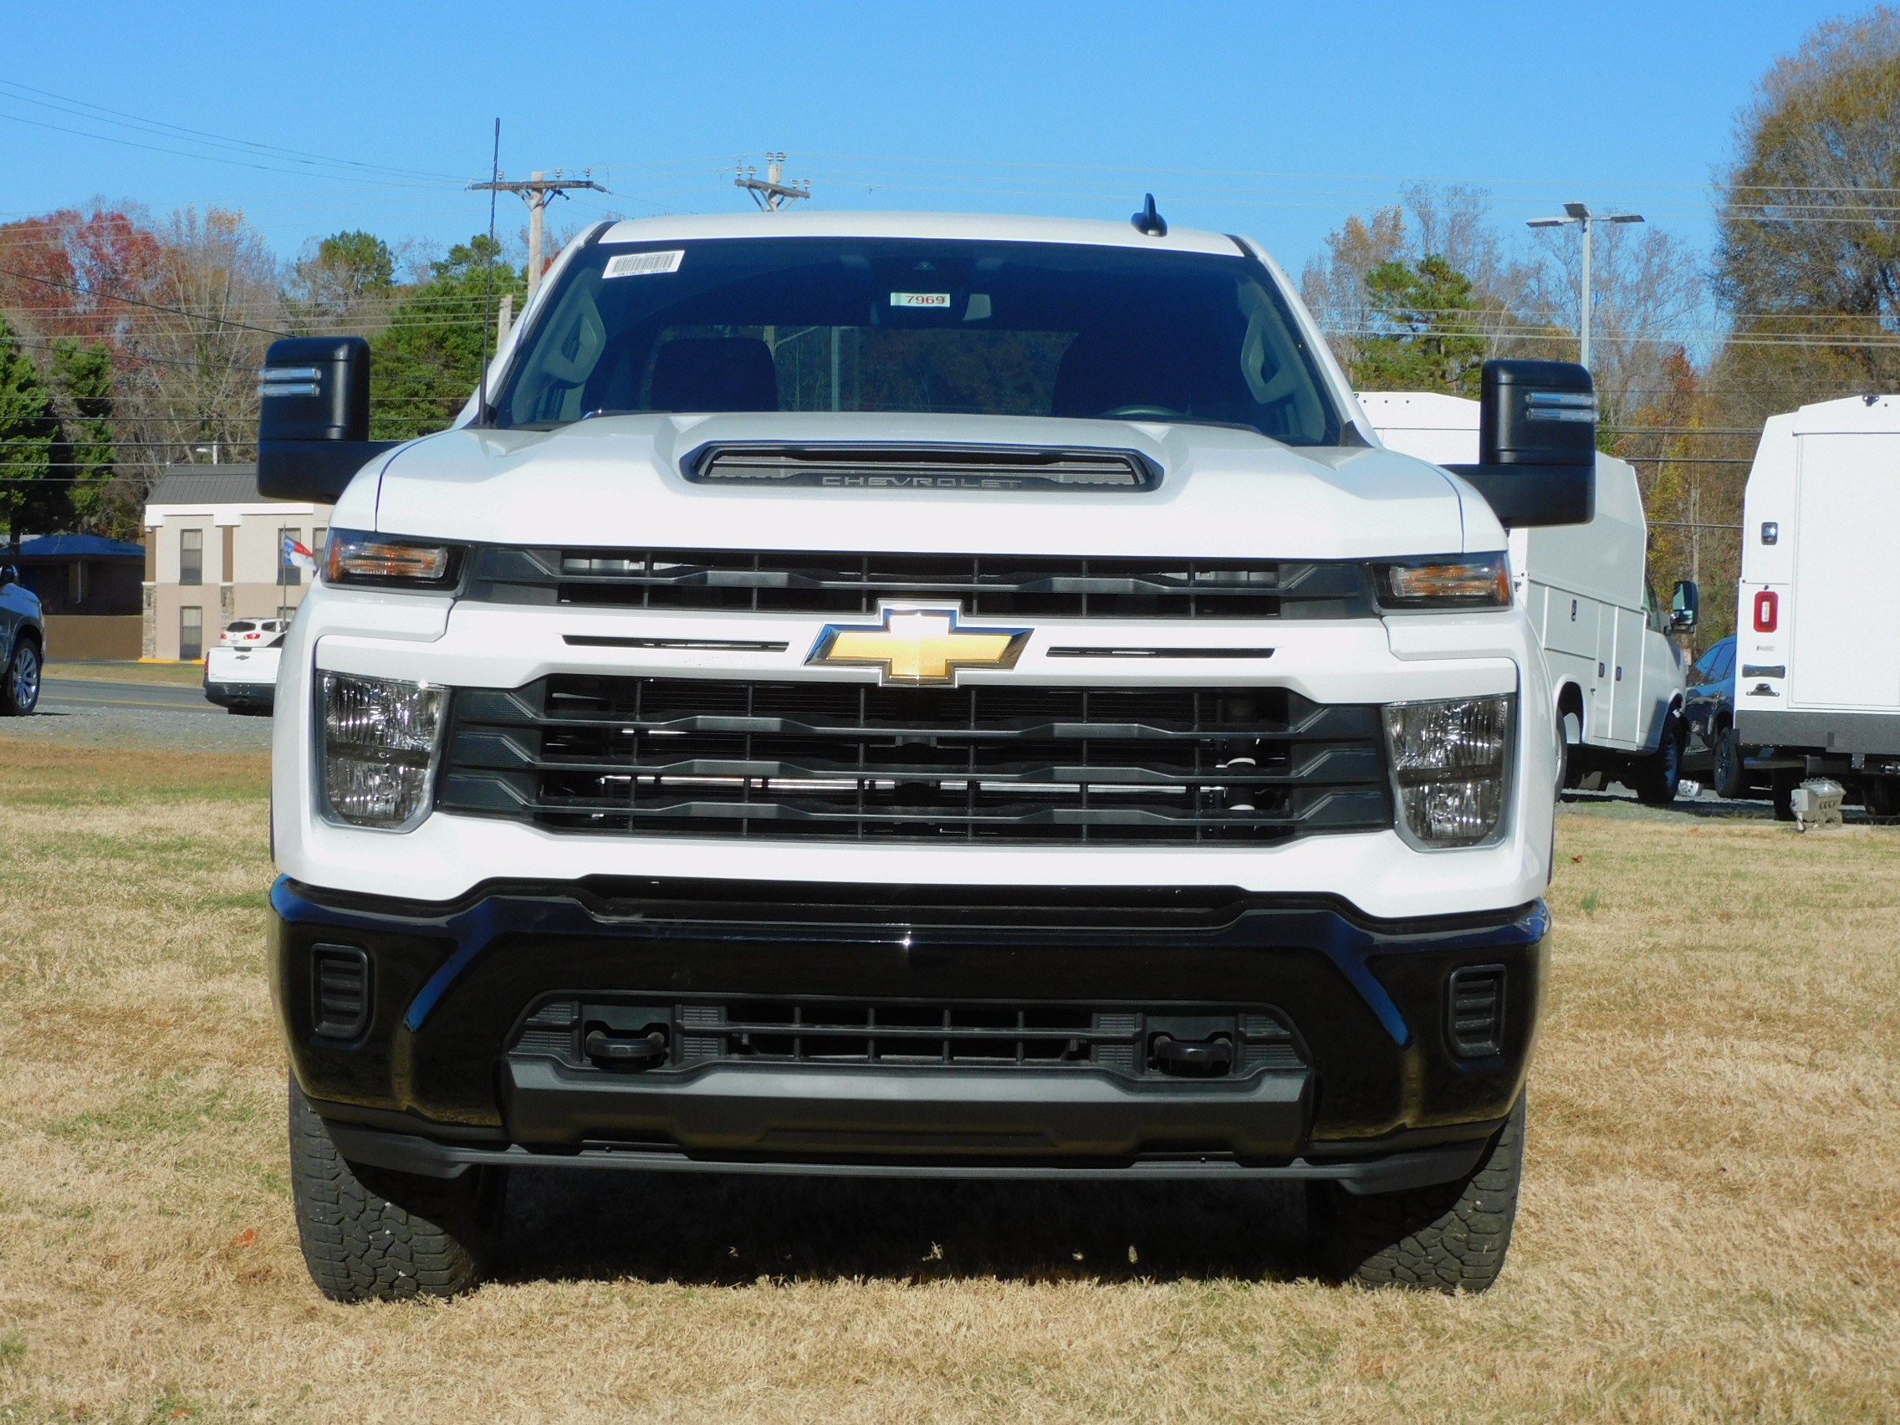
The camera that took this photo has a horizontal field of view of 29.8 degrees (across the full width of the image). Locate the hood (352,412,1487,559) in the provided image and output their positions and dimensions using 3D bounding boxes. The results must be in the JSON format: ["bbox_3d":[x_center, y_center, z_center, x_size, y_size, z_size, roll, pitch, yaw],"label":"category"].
[{"bbox_3d":[-0.048,-0.388,5.920,1.700,0.260,1.420,1,2,0],"label":"hood"}]

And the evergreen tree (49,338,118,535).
[{"bbox_3d":[-34.533,-8.774,142.000,2.900,12.200,2.900,1,2,0],"label":"evergreen tree"}]

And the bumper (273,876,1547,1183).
[{"bbox_3d":[-0.059,0.487,5.380,2.020,0.450,0.500,1,2,0],"label":"bumper"}]

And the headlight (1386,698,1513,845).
[{"bbox_3d":[0.752,0.091,5.380,0.200,0.230,0.200,1,2,0],"label":"headlight"}]

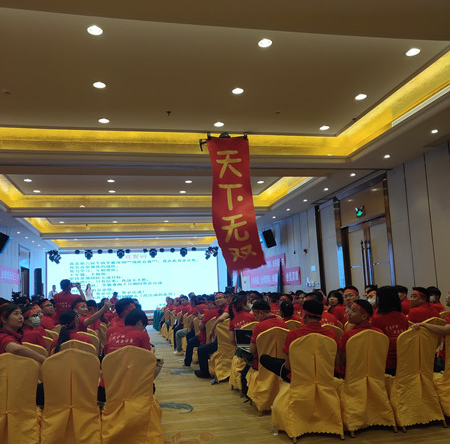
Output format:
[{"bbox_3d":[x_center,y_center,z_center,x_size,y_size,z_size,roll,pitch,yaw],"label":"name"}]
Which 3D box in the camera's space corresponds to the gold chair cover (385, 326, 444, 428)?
[{"bbox_3d":[1.807,1.517,5.171,0.470,0.930,0.580,0,-8,-12],"label":"gold chair cover"}]

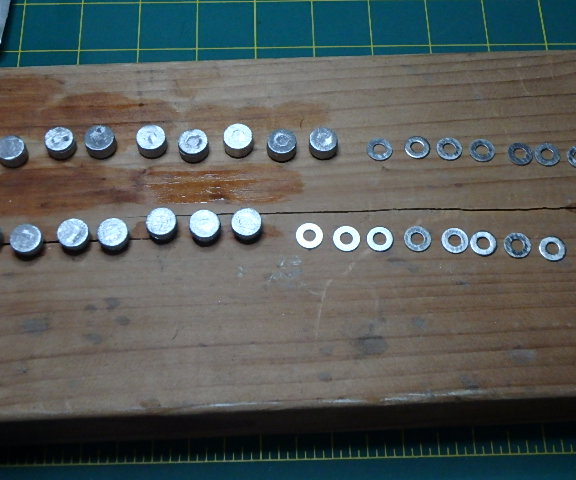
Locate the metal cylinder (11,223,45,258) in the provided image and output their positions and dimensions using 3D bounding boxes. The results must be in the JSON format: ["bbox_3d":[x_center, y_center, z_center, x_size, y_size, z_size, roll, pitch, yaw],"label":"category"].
[{"bbox_3d":[-0.089,0.001,0.311,0.010,0.006,0.010,-1,66,-1],"label":"metal cylinder"}]

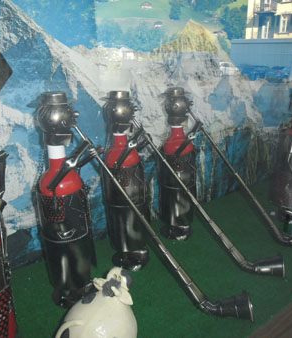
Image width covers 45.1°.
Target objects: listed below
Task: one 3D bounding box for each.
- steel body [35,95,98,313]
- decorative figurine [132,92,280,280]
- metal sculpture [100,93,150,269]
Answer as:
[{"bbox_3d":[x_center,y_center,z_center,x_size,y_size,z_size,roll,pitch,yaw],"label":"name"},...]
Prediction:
[{"bbox_3d":[-0.146,0.056,0.636,0.110,0.393,0.100,3,14,11],"label":"steel body"},{"bbox_3d":[0.175,0.011,0.847,0.305,0.390,0.250,3,14,11],"label":"decorative figurine"},{"bbox_3d":[-0.040,0.026,0.774,0.110,0.390,0.100,3,14,11],"label":"metal sculpture"}]

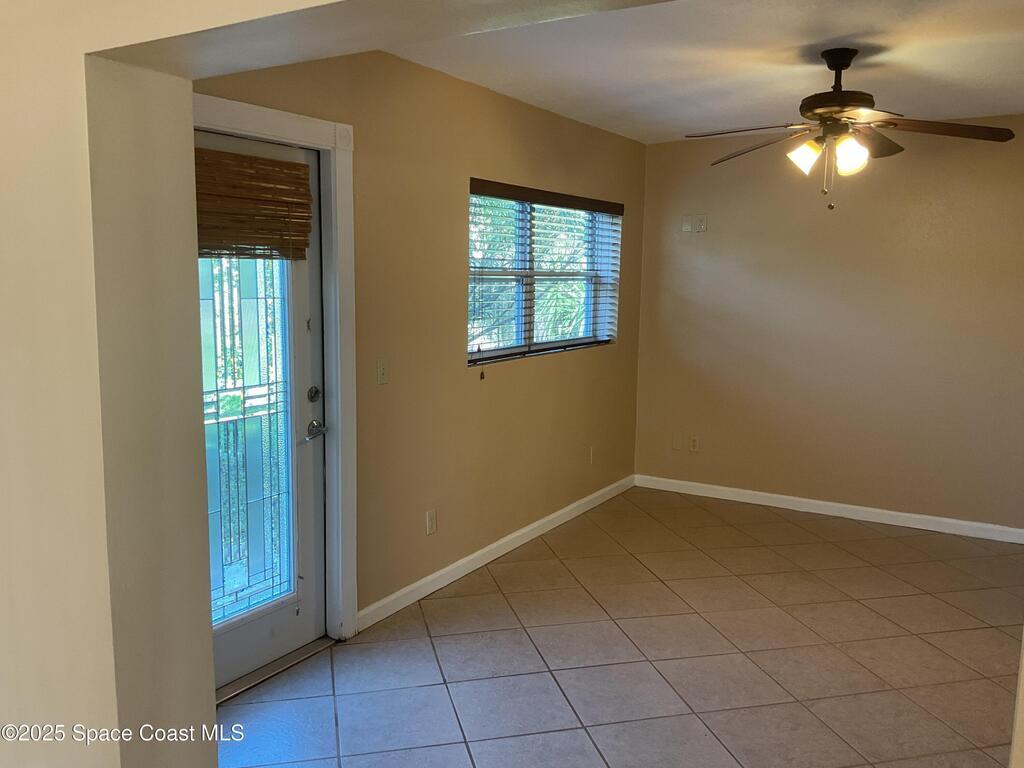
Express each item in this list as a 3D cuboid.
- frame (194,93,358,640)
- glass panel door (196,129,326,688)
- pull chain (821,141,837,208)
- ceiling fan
[{"bbox_3d":[-1.003,0.078,3.118,0.130,2.140,1.170,5,9,31],"label":"frame"},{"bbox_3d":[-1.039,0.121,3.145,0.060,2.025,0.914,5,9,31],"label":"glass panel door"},{"bbox_3d":[1.292,-0.855,3.502,0.050,0.290,0.040,3,8,20],"label":"pull chain"},{"bbox_3d":[1.341,-1.092,3.498,1.280,0.510,1.280,5,9,31],"label":"ceiling fan"}]

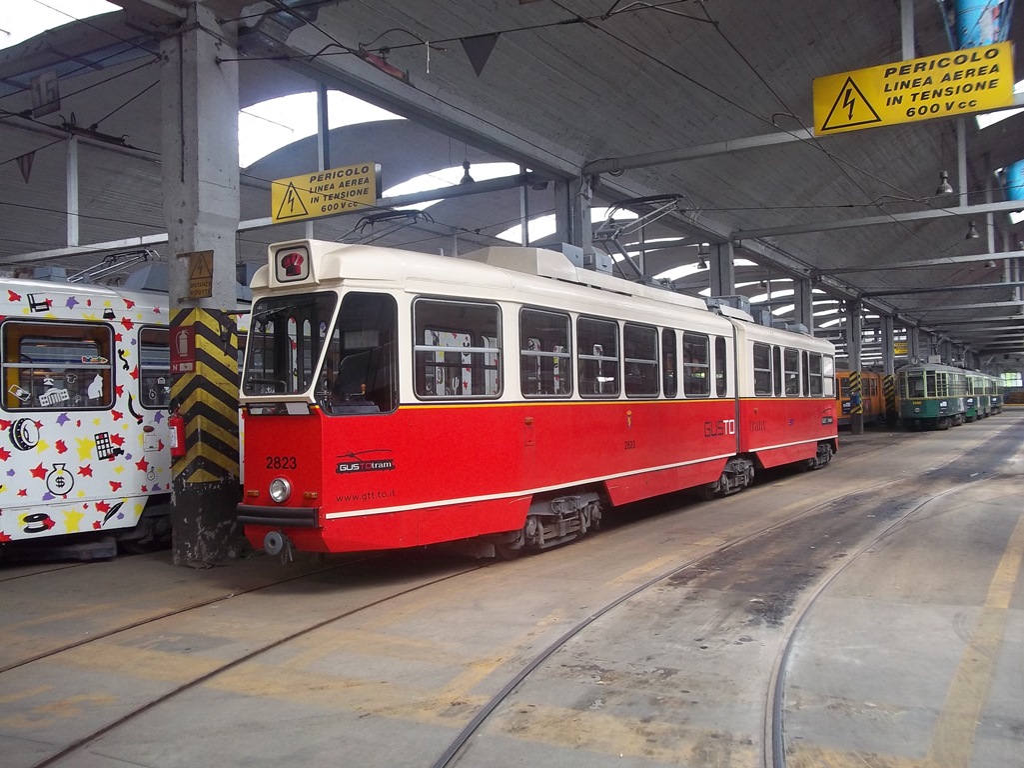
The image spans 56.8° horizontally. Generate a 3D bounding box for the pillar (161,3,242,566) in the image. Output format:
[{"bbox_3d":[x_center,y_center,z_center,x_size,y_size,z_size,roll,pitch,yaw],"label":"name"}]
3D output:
[{"bbox_3d":[-3.334,-0.998,10.236,0.543,5.806,0.562,-2,-1,31],"label":"pillar"}]

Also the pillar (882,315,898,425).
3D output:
[{"bbox_3d":[19.552,-0.655,48.968,0.543,5.806,0.562,-2,-1,31],"label":"pillar"}]

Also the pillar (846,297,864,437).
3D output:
[{"bbox_3d":[14.975,-0.724,41.222,0.543,5.806,0.562,-2,-1,31],"label":"pillar"}]

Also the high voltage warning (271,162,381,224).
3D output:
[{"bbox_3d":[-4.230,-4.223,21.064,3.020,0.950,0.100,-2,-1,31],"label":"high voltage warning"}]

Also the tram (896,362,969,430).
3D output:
[{"bbox_3d":[21.368,0.605,47.654,2.300,3.150,13.000,-2,-1,31],"label":"tram"}]

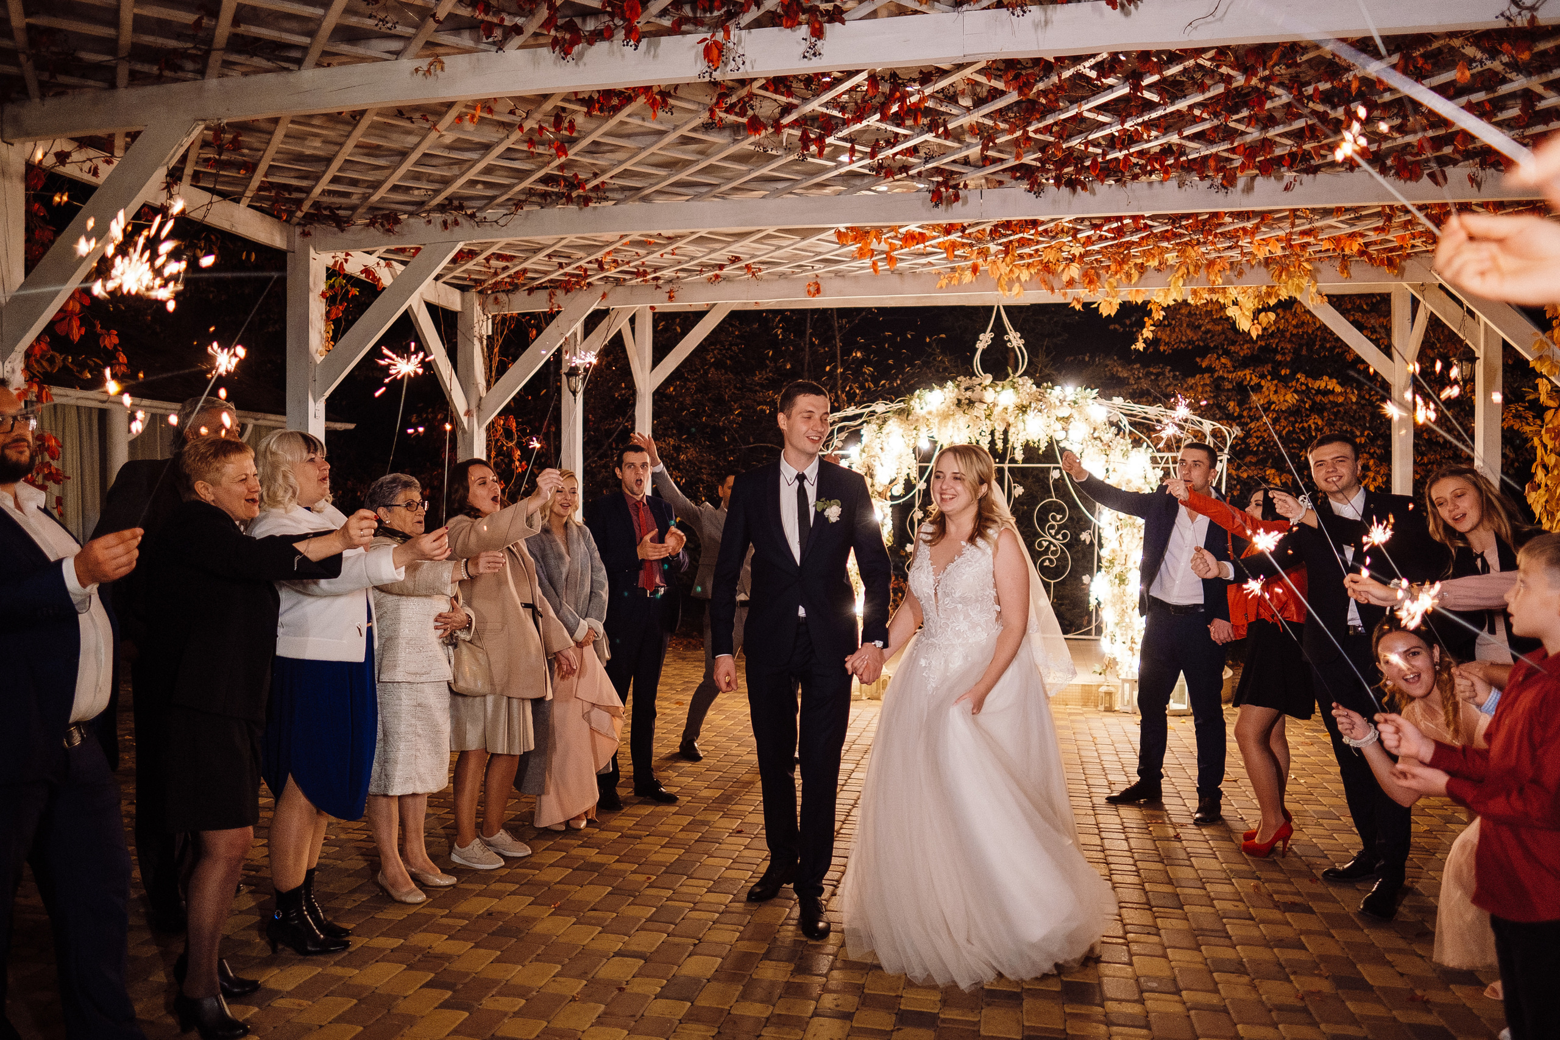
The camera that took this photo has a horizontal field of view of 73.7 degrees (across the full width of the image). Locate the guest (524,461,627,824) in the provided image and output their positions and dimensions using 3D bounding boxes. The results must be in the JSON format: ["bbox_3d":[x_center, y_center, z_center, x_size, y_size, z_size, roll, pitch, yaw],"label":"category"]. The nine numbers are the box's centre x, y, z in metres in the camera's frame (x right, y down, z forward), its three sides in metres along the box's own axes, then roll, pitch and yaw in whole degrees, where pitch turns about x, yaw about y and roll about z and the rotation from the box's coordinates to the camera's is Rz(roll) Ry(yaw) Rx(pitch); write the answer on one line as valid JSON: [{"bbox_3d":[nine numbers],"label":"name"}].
[{"bbox_3d":[-0.942,0.576,4.816,0.460,1.630,0.420,0,0,-27],"label":"guest"}]

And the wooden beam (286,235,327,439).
[{"bbox_3d":[-2.789,-0.168,6.142,0.150,3.086,0.150,0,0,13],"label":"wooden beam"}]

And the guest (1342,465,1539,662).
[{"bbox_3d":[1.977,0.615,3.076,0.720,1.600,0.500,0,0,-35],"label":"guest"}]

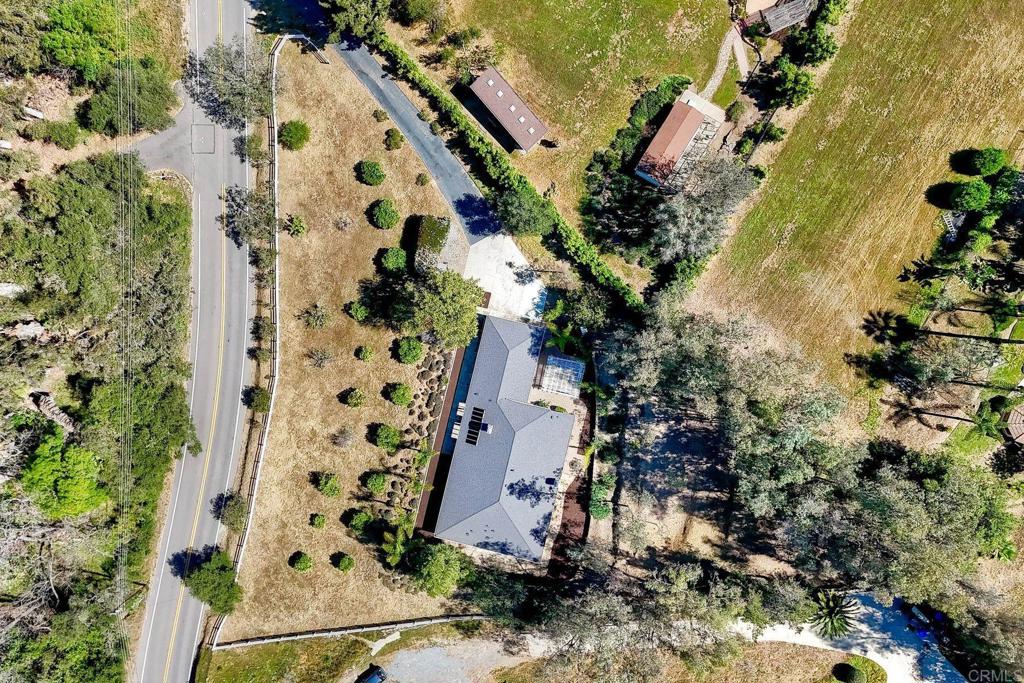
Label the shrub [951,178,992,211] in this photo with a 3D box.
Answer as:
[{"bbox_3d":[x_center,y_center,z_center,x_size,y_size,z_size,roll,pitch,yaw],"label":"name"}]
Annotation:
[{"bbox_3d":[63.320,-20.160,101.800,4.400,4.400,4.400,0,90,0],"label":"shrub"}]

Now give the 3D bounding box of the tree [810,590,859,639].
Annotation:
[{"bbox_3d":[42.800,36.400,101.500,6.300,9.000,6.300,0,90,0],"label":"tree"}]

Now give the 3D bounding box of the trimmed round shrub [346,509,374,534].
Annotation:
[{"bbox_3d":[-21.295,25.701,104.442,2.970,2.600,3.010,0,91,0],"label":"trimmed round shrub"}]

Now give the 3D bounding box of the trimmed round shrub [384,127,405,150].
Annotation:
[{"bbox_3d":[-16.177,-27.998,102.259,2.350,1.600,2.830,0,91,0],"label":"trimmed round shrub"}]

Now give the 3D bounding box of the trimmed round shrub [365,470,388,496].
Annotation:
[{"bbox_3d":[-19.111,20.099,104.316,2.650,2.300,2.680,0,91,0],"label":"trimmed round shrub"}]

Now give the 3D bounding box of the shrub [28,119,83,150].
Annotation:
[{"bbox_3d":[-63.450,-28.630,102.800,7.200,2.400,3.900,0,90,0],"label":"shrub"}]

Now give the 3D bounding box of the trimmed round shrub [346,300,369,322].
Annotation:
[{"bbox_3d":[-21.280,-4.170,102.850,2.750,2.300,2.750,0,90,0],"label":"trimmed round shrub"}]

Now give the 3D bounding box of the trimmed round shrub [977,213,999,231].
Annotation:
[{"bbox_3d":[66.260,-16.700,102.950,2.500,2.100,2.500,0,90,0],"label":"trimmed round shrub"}]

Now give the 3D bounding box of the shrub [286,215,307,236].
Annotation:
[{"bbox_3d":[-29.747,-16.060,102.665,2.290,2.000,2.640,0,91,0],"label":"shrub"}]

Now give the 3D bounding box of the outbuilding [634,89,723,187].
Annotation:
[{"bbox_3d":[23.540,-27.220,102.700,6.300,3.600,12.000,32,90,0],"label":"outbuilding"}]

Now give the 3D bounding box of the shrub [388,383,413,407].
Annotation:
[{"bbox_3d":[-15.370,7.410,102.400,3.300,2.600,3.300,0,90,0],"label":"shrub"}]

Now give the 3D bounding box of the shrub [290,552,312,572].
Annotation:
[{"bbox_3d":[-29.606,31.523,105.021,2.470,2.000,2.470,0,91,0],"label":"shrub"}]

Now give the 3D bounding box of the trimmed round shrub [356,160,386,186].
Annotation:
[{"bbox_3d":[-19.147,-23.233,102.098,3.420,2.400,3.510,0,91,0],"label":"trimmed round shrub"}]

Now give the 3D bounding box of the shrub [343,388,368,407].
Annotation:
[{"bbox_3d":[-21.860,8.010,103.950,2.400,2.100,2.400,0,90,0],"label":"shrub"}]

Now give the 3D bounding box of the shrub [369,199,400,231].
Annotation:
[{"bbox_3d":[-17.330,-17.540,102.150,4.000,3.100,4.000,0,90,0],"label":"shrub"}]

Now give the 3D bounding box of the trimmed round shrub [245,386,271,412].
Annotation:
[{"bbox_3d":[-35.180,8.250,103.450,2.900,2.100,3.100,0,90,0],"label":"trimmed round shrub"}]

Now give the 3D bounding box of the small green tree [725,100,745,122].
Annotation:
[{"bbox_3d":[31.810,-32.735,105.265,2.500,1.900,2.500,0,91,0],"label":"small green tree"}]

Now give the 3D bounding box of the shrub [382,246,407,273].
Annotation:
[{"bbox_3d":[-16.250,-11.270,102.300,3.400,2.800,3.400,0,90,0],"label":"shrub"}]

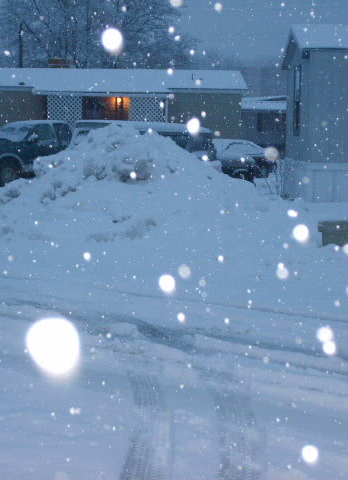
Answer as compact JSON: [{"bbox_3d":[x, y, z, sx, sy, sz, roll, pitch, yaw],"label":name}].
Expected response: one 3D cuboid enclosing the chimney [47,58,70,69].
[{"bbox_3d":[-4.783,-7.265,46.500,0.950,0.500,0.650,1,5,0],"label":"chimney"}]

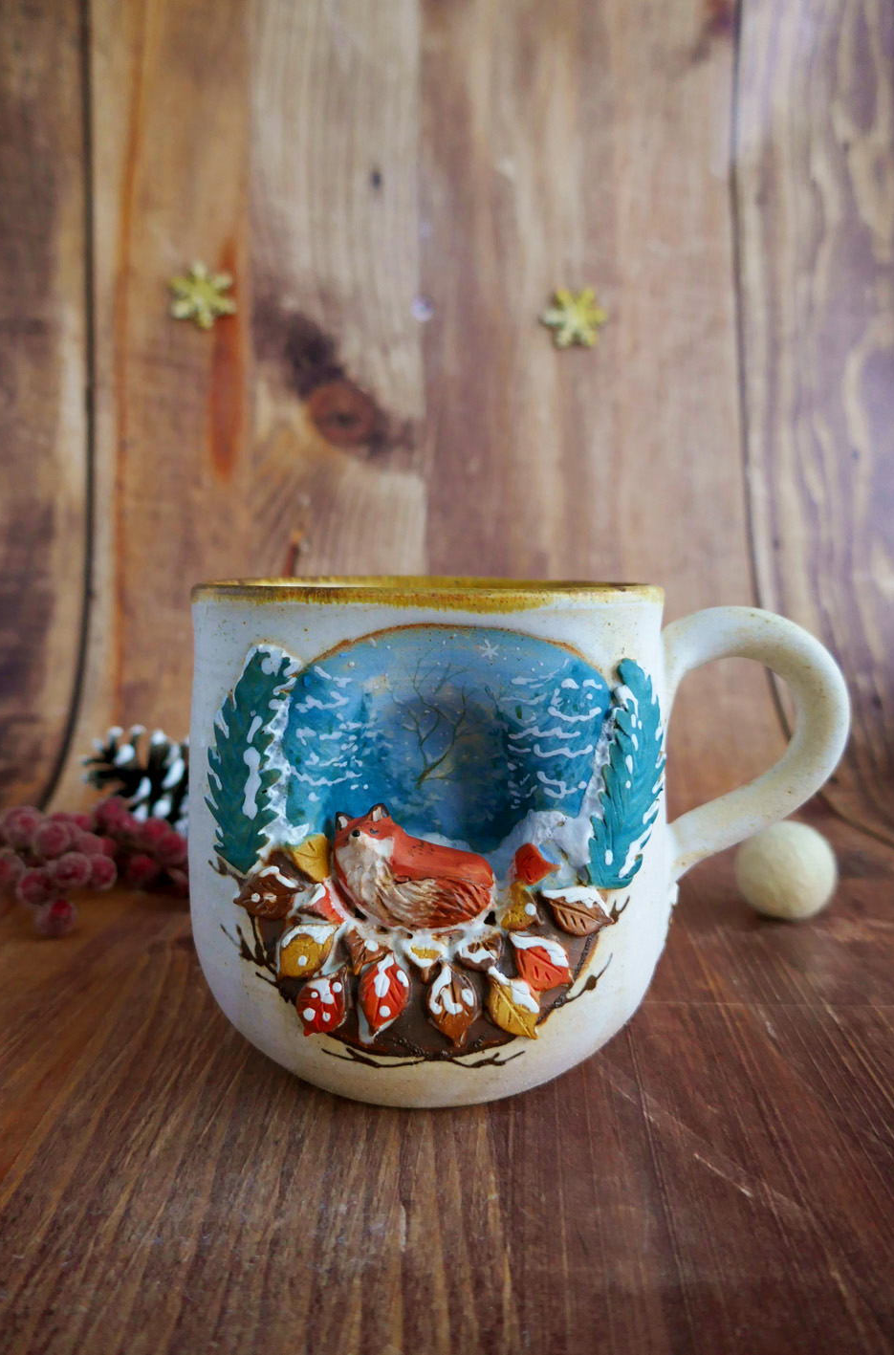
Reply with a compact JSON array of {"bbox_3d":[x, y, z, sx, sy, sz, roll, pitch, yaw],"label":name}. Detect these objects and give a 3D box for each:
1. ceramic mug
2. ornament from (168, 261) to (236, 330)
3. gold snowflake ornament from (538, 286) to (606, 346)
[{"bbox_3d":[0.014,0.025,0.188,0.130,0.089,0.097,0,8,-3],"label":"ceramic mug"},{"bbox_3d":[-0.109,-0.170,0.418,0.029,0.030,0.004,-1,-3,-8],"label":"ornament"},{"bbox_3d":[0.060,-0.170,0.446,0.031,0.028,0.004,-1,-3,-8],"label":"gold snowflake ornament"}]

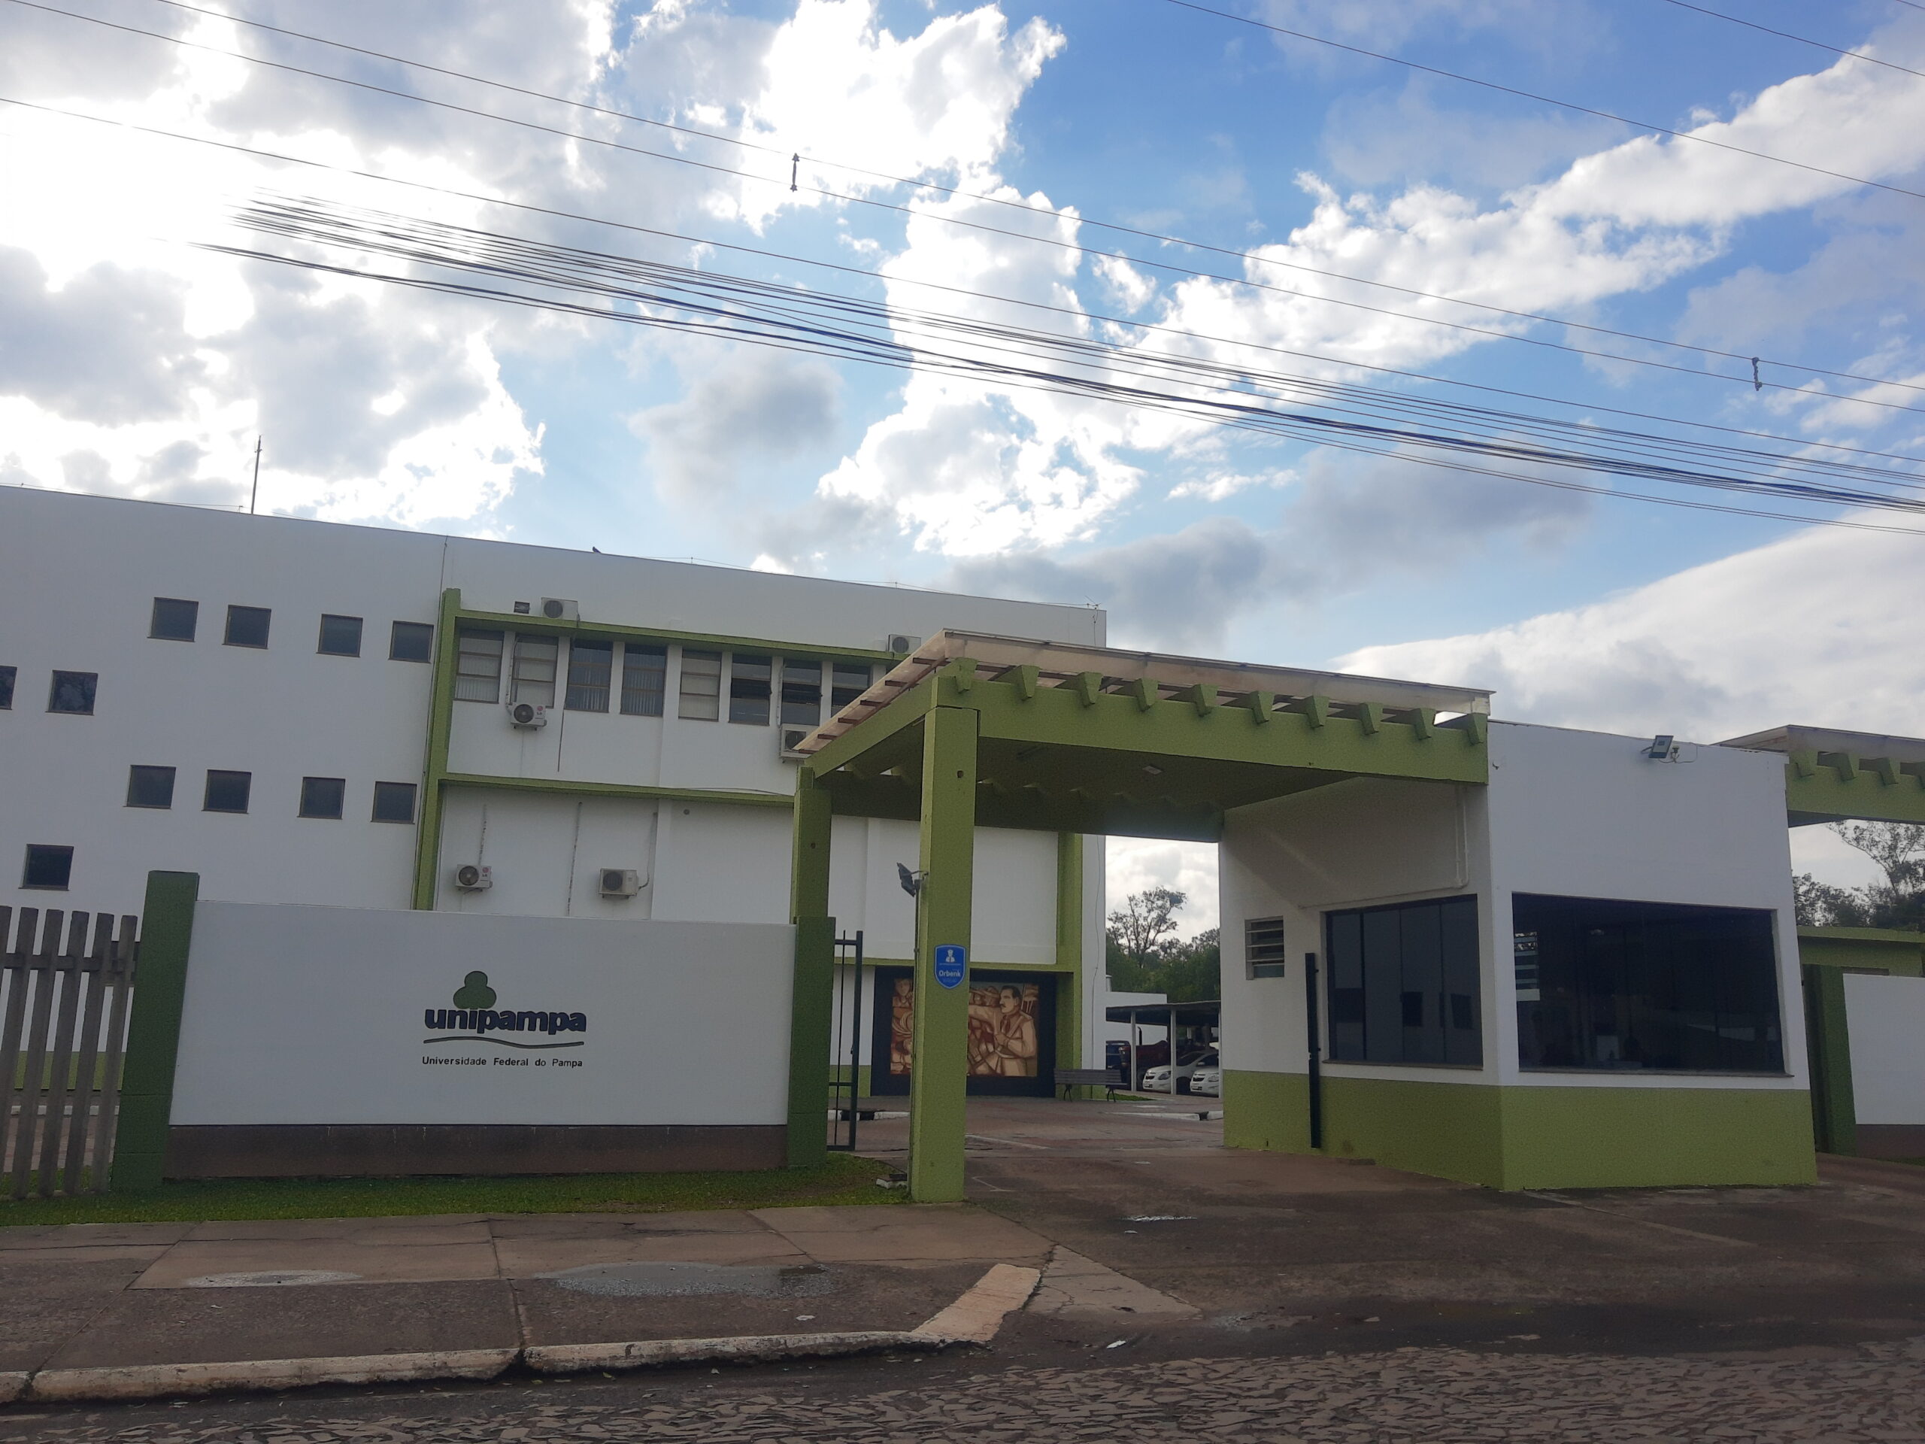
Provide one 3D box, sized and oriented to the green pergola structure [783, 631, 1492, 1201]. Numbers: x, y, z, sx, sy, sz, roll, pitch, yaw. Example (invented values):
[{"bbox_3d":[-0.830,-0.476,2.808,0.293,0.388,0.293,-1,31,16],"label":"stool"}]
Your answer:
[{"bbox_3d":[1.254,1.963,13.376,5.030,4.100,5.100,5,-12,-17],"label":"green pergola structure"}]

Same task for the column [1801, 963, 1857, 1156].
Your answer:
[{"bbox_3d":[9.496,3.702,15.861,0.320,2.020,0.250,5,-12,-17],"label":"column"}]

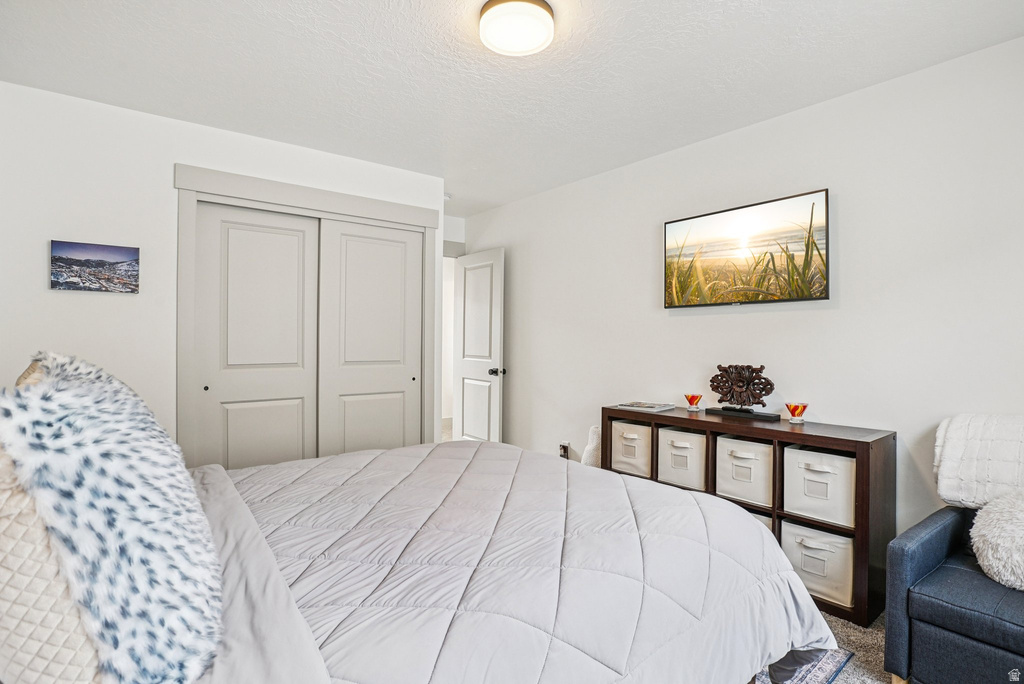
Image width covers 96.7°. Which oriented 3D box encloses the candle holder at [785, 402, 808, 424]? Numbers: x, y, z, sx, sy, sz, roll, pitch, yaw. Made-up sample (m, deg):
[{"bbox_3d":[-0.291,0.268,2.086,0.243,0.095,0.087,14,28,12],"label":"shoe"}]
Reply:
[{"bbox_3d":[1.532,0.384,2.435,0.124,0.096,0.124,-1,1,-41],"label":"candle holder"}]

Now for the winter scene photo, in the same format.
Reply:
[{"bbox_3d":[-2.140,-0.382,2.345,0.350,0.250,0.025,-1,1,-37],"label":"winter scene photo"}]

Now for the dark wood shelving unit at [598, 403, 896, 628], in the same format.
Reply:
[{"bbox_3d":[1.218,0.829,2.606,0.385,0.793,1.430,-1,1,-41],"label":"dark wood shelving unit"}]

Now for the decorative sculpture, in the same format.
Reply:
[{"bbox_3d":[1.335,0.285,2.655,0.385,0.300,0.090,1,1,44],"label":"decorative sculpture"}]

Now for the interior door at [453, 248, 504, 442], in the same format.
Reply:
[{"bbox_3d":[-0.312,0.205,4.215,0.700,2.060,0.045,1,1,44],"label":"interior door"}]

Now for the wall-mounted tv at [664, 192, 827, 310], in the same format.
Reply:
[{"bbox_3d":[1.290,-0.490,2.617,0.055,0.550,0.910,-1,1,-41],"label":"wall-mounted tv"}]

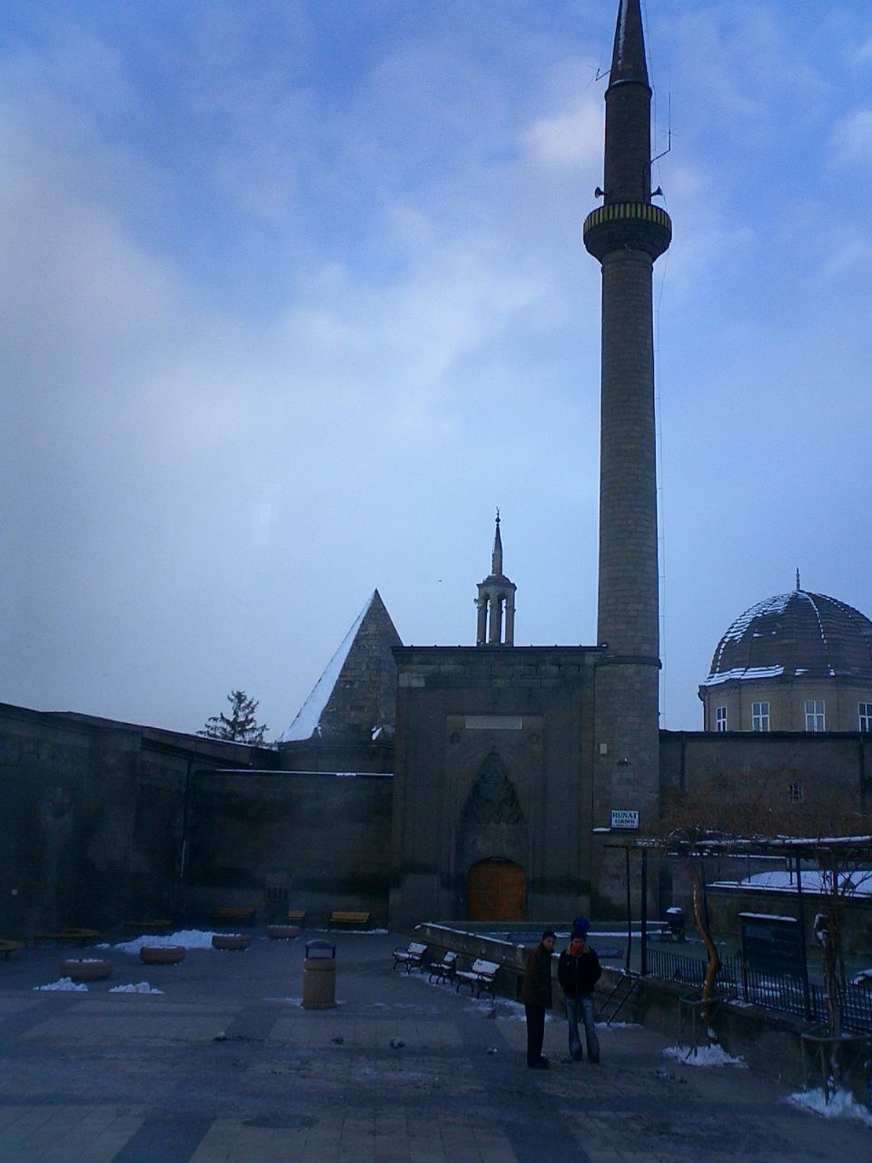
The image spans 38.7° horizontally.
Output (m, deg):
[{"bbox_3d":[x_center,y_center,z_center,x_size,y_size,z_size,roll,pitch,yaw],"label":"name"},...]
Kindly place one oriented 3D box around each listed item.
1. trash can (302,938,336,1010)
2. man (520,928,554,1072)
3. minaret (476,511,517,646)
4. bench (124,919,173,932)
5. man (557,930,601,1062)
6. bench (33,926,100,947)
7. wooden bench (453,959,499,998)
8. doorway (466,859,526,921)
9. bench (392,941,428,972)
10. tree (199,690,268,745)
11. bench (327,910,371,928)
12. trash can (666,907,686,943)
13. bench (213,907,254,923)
[{"bbox_3d":[-2.135,7.172,22.742,0.540,1.140,0.540,2,-12,0],"label":"trash can"},{"bbox_3d":[1.395,5.688,17.072,0.380,1.760,0.470,-7,-15,34],"label":"man"},{"bbox_3d":[2.402,-0.010,48.594,1.550,5.680,1.550,2,-12,-2],"label":"minaret"},{"bbox_3d":[-9.259,11.073,40.026,0.580,0.720,1.550,-4,-13,22],"label":"bench"},{"bbox_3d":[2.014,5.816,17.512,0.580,1.720,0.360,0,-12,7],"label":"man"},{"bbox_3d":[-9.749,9.367,32.908,1.600,0.600,0.550,10,-14,-32],"label":"bench"},{"bbox_3d":[0.837,7.971,24.893,0.500,0.660,1.250,6,-13,-21],"label":"wooden bench"},{"bbox_3d":[2.037,10.567,42.547,2.050,2.100,0.350,1,-12,5],"label":"doorway"},{"bbox_3d":[-0.619,9.153,30.251,0.500,0.660,1.420,5,-13,-17],"label":"bench"},{"bbox_3d":[-10.232,10.666,61.075,5.000,10.800,5.000,1,-12,0],"label":"tree"},{"bbox_3d":[-2.981,11.644,42.693,1.500,0.640,0.520,1,-12,5],"label":"bench"},{"bbox_3d":[6.183,8.837,32.106,0.490,0.820,0.490,-1,-12,15],"label":"trash can"},{"bbox_3d":[-7.006,11.604,43.084,1.450,0.630,0.520,1,-12,2],"label":"bench"}]

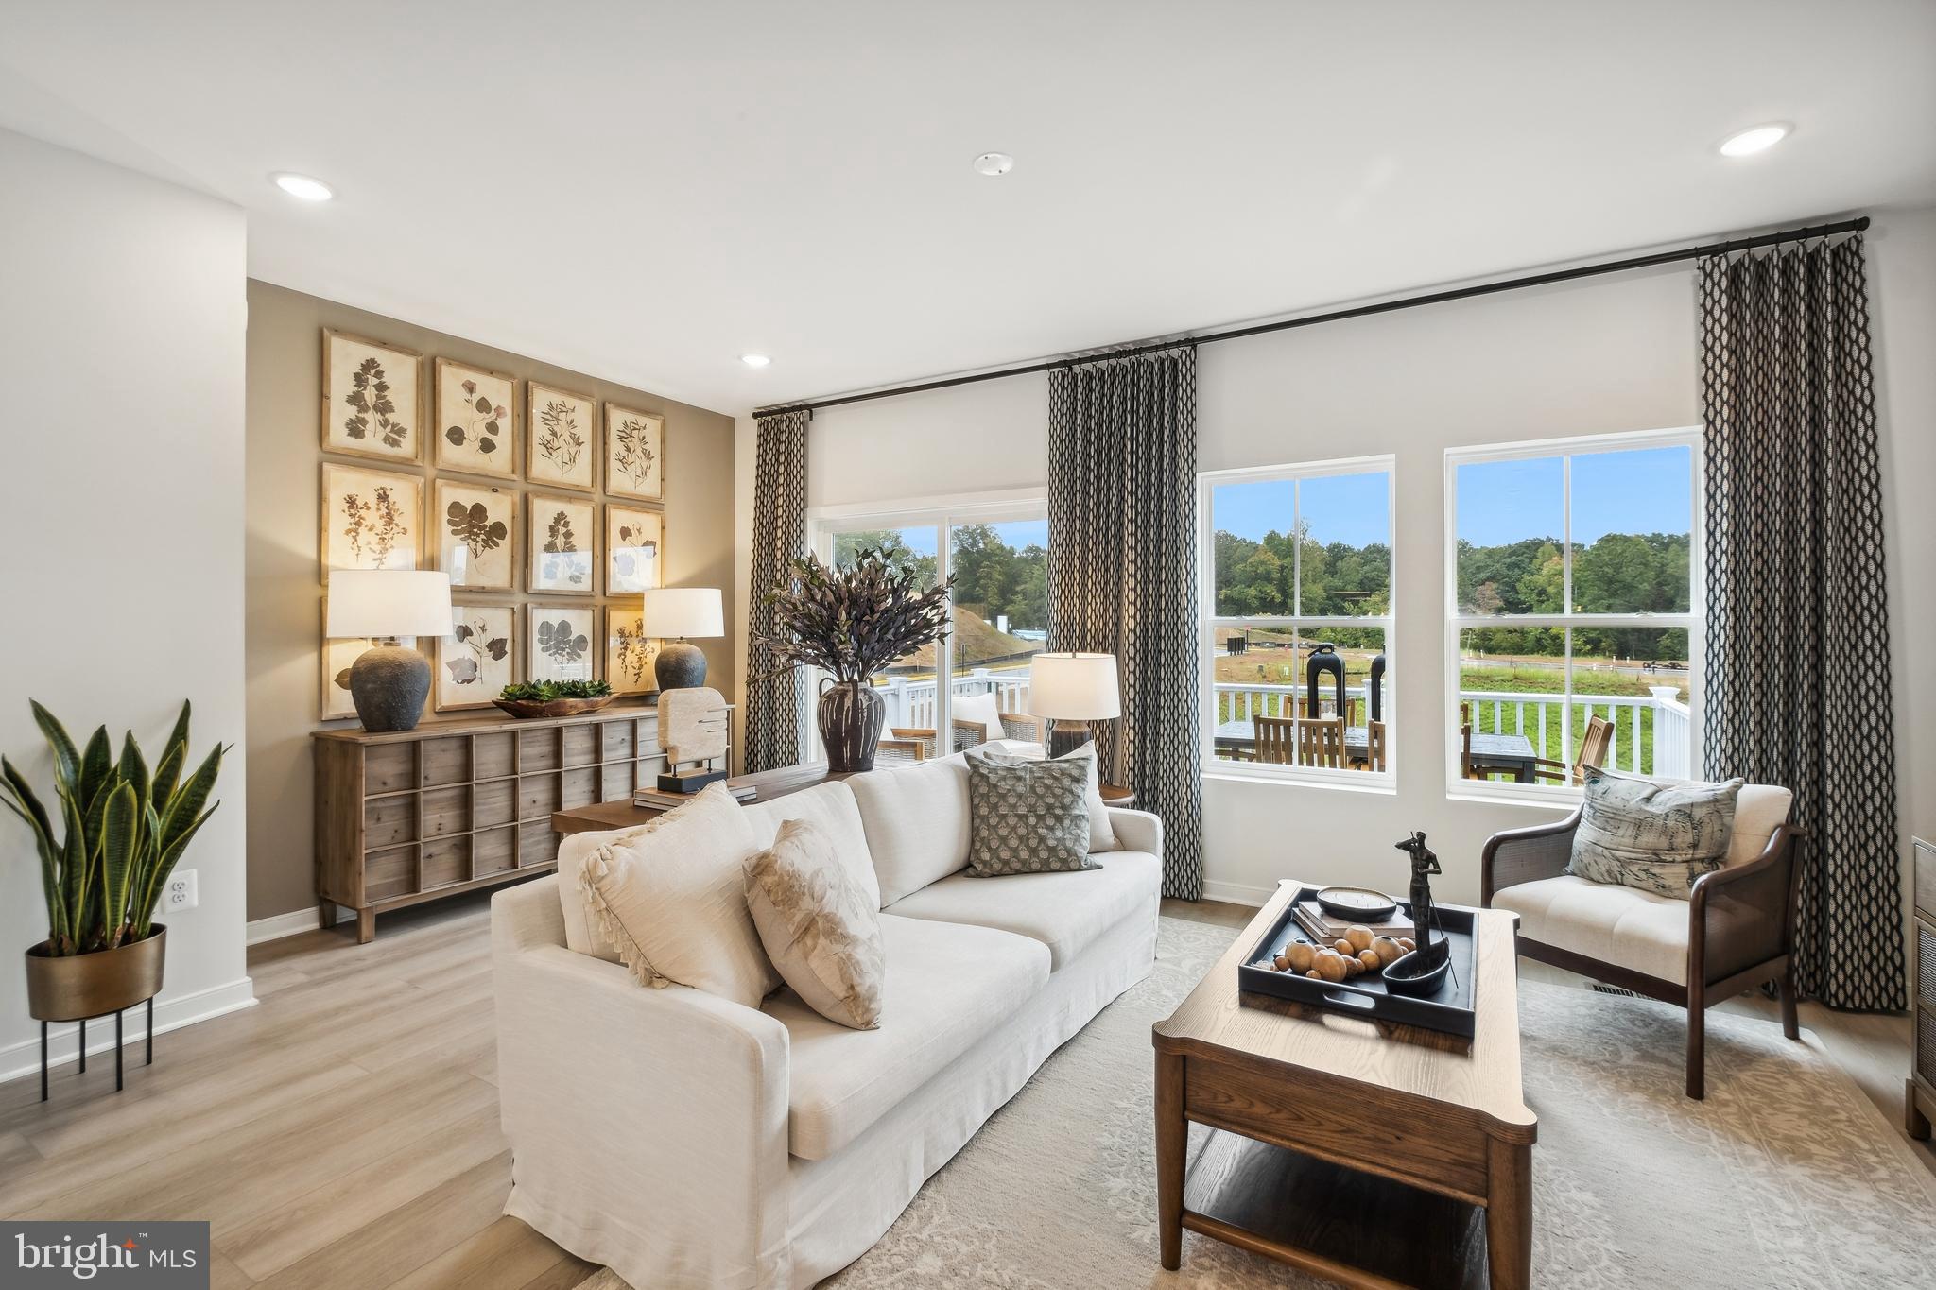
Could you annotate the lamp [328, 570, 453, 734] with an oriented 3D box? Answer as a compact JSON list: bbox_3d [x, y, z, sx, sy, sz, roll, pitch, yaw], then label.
[{"bbox_3d":[-2.583,0.036,3.602,0.455,0.710,0.455,1,1,31],"label":"lamp"}]

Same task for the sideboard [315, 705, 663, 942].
[{"bbox_3d":[-2.166,0.802,4.309,0.450,0.845,2.045,1,1,31],"label":"sideboard"}]

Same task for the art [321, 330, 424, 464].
[{"bbox_3d":[-2.675,-1.100,3.633,0.032,0.524,0.397,1,2,30],"label":"art"}]

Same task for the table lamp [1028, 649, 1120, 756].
[{"bbox_3d":[0.479,0.359,3.672,0.424,0.649,0.424,1,2,30],"label":"table lamp"}]

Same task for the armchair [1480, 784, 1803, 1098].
[{"bbox_3d":[2.249,0.872,2.727,0.780,0.820,0.640,0,1,-29],"label":"armchair"}]

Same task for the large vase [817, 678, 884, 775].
[{"bbox_3d":[-0.468,0.312,3.244,0.270,0.370,0.270,0,1,0],"label":"large vase"}]

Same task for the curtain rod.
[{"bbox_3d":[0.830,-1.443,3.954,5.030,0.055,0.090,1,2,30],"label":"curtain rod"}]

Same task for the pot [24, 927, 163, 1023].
[{"bbox_3d":[-2.504,0.942,2.324,0.275,0.178,0.275,1,1,31],"label":"pot"}]

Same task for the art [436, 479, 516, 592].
[{"bbox_3d":[-2.451,-0.532,4.037,0.032,0.524,0.397,1,2,30],"label":"art"}]

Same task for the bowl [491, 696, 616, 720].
[{"bbox_3d":[-2.146,0.330,4.250,0.240,0.100,0.696,1,1,31],"label":"bowl"}]

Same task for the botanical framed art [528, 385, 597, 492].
[{"bbox_3d":[-2.228,-1.121,4.418,0.032,0.524,0.397,1,2,30],"label":"botanical framed art"}]

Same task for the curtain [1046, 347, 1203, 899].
[{"bbox_3d":[0.754,-0.091,4.010,0.790,2.611,0.140,1,2,30],"label":"curtain"}]

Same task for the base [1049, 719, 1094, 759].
[{"bbox_3d":[0.475,0.514,3.679,0.200,0.339,0.200,1,2,30],"label":"base"}]

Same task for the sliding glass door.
[{"bbox_3d":[-0.202,0.199,4.841,1.870,2.050,0.120,1,1,31],"label":"sliding glass door"}]

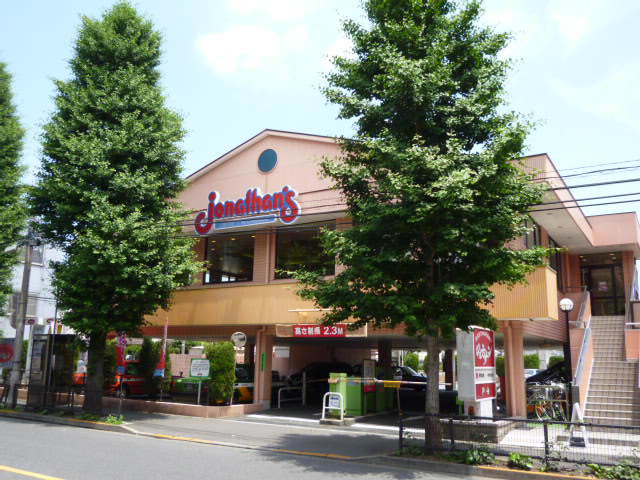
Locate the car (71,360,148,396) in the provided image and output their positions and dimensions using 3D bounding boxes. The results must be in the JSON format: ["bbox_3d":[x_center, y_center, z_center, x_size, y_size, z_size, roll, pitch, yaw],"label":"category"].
[{"bbox_3d":[-7.734,5.824,22.765,1.700,1.490,4.600,-6,-13,31],"label":"car"}]

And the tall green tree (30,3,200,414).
[{"bbox_3d":[-6.971,-1.584,18.103,5.500,14.300,5.400,0,-11,0],"label":"tall green tree"}]

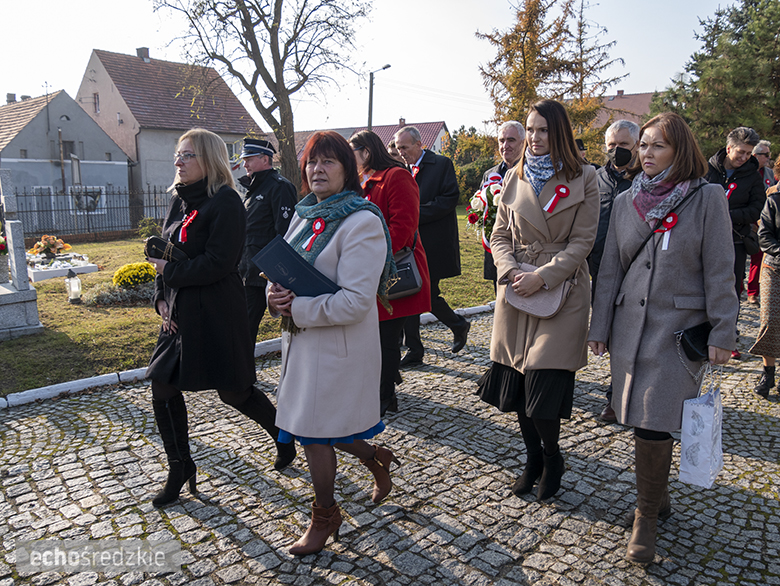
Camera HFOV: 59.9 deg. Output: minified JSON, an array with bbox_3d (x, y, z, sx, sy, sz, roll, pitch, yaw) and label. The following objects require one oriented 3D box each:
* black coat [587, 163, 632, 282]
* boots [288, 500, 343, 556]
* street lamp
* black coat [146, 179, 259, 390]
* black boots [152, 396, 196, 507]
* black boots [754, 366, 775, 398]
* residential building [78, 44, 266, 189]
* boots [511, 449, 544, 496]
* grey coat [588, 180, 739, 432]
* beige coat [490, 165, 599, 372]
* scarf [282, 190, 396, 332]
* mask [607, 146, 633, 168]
[{"bbox_3d":[1.352,-0.400,3.950,0.520,0.720,0.330,8,12,33],"label":"black coat"},{"bbox_3d":[-0.292,0.913,2.655,0.225,0.185,0.090,-5,12,-32],"label":"boots"},{"bbox_3d":[-0.650,-10.145,41.844,1.500,7.600,0.350,3,11,14],"label":"street lamp"},{"bbox_3d":[-0.843,-0.047,3.075,0.450,0.930,0.470,-7,13,-33],"label":"black coat"},{"bbox_3d":[-0.959,0.694,3.000,0.240,0.470,0.120,-7,13,-39],"label":"black boots"},{"bbox_3d":[2.490,0.582,4.486,0.230,0.195,0.095,-10,15,-43],"label":"black boots"},{"bbox_3d":[-14.397,-9.905,43.264,9.338,9.582,8.633,9,13,39],"label":"residential building"},{"bbox_3d":[0.644,0.841,3.170,0.090,0.200,0.230,9,13,39],"label":"boots"},{"bbox_3d":[1.015,0.036,2.582,0.540,0.920,0.370,8,14,38],"label":"grey coat"},{"bbox_3d":[0.692,-0.119,3.030,0.480,0.960,0.350,9,13,39],"label":"beige coat"},{"bbox_3d":[-0.202,-0.127,2.560,0.340,0.550,0.330,-9,14,-43],"label":"scarf"},{"bbox_3d":[1.180,-0.697,3.481,0.135,0.115,0.090,9,14,40],"label":"mask"}]

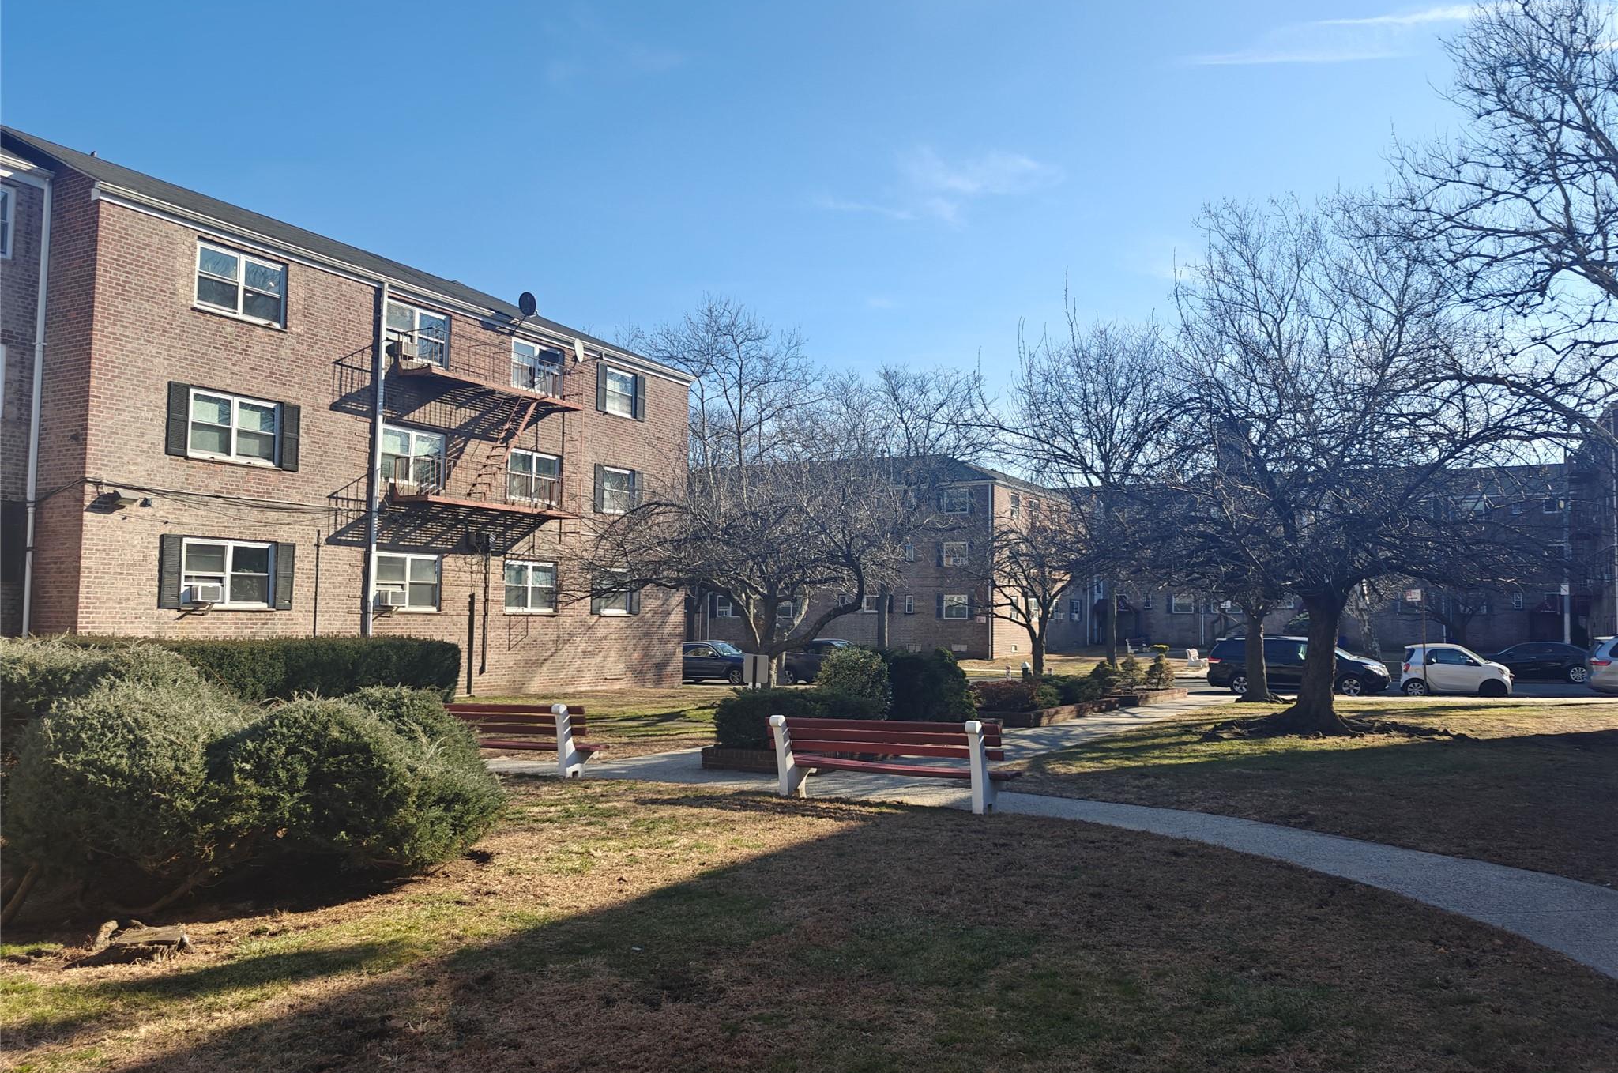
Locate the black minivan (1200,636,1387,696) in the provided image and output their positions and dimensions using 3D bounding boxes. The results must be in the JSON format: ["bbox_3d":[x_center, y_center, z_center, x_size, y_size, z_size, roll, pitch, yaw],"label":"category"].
[{"bbox_3d":[14.750,3.910,32.800,5.080,1.780,1.980,-1,-4,20],"label":"black minivan"}]

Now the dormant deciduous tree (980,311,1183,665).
[{"bbox_3d":[11.455,-1.958,45.000,8.500,15.000,8.500,-2,-5,30],"label":"dormant deciduous tree"}]

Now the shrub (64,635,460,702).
[{"bbox_3d":[-9.790,2.513,19.861,1.150,1.300,7.300,-2,-5,29],"label":"shrub"}]

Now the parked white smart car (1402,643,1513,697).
[{"bbox_3d":[18.481,3.834,30.721,2.700,1.555,1.660,-2,-5,29],"label":"parked white smart car"}]

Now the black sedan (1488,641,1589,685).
[{"bbox_3d":[25.329,4.404,37.900,4.850,1.430,1.850,-2,-5,29],"label":"black sedan"}]

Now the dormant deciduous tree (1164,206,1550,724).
[{"bbox_3d":[9.268,-1.166,18.915,6.400,9.067,6.200,-2,-5,29],"label":"dormant deciduous tree"}]

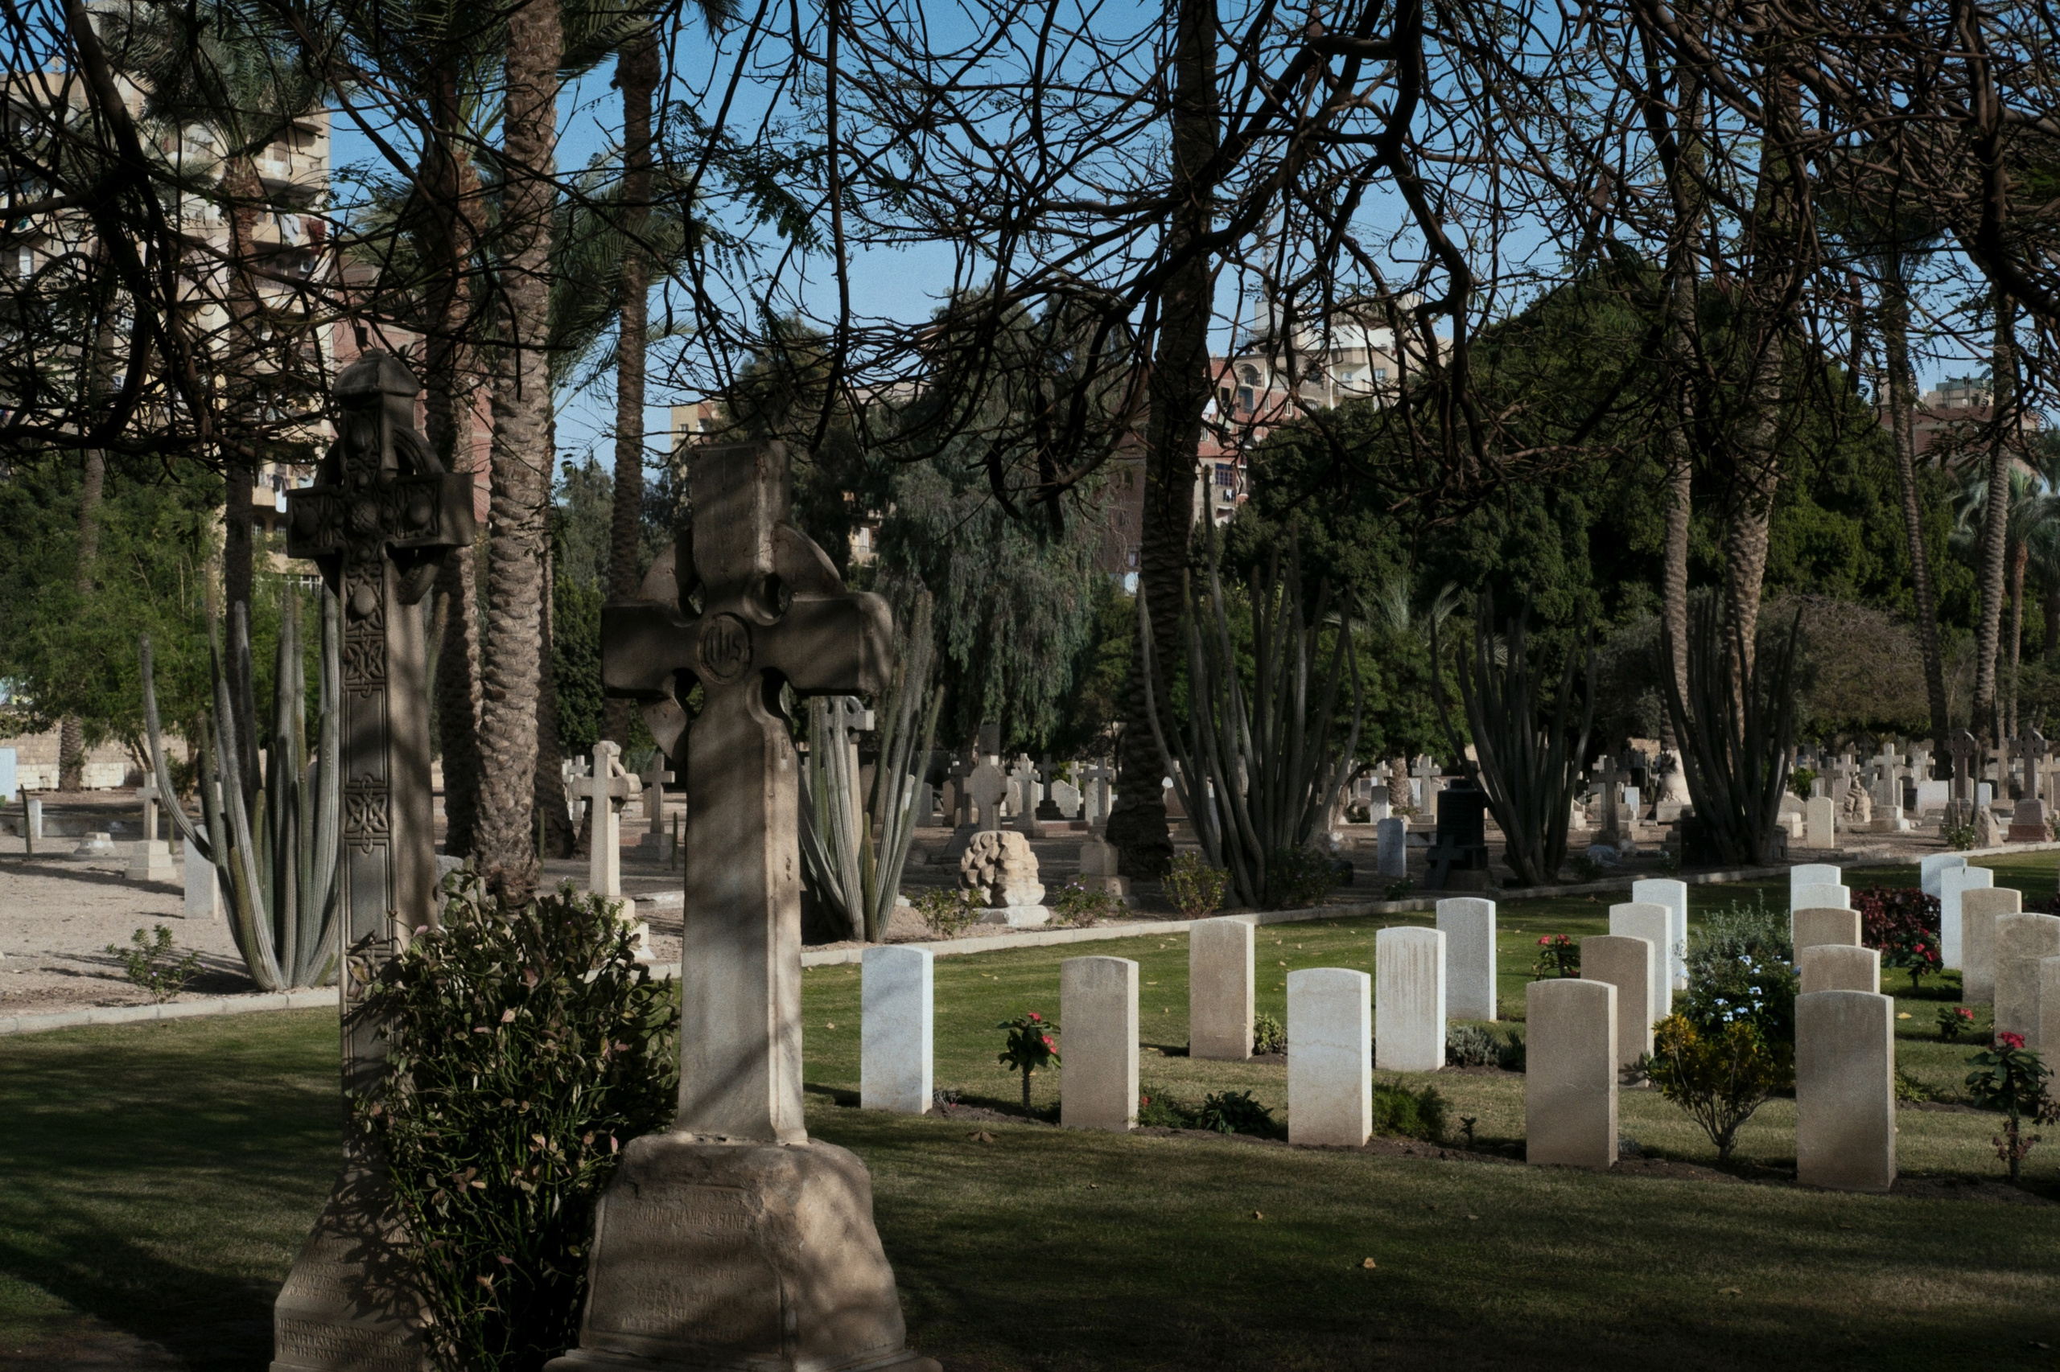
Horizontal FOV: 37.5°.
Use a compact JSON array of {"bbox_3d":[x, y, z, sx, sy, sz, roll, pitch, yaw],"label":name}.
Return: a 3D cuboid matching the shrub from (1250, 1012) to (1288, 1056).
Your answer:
[{"bbox_3d":[1.425,2.055,17.900,0.240,0.271,0.240,0,-1,0],"label":"shrub"}]

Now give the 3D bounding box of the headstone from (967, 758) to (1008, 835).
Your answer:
[{"bbox_3d":[-0.429,1.089,30.500,0.460,0.769,0.160,-1,-1,33],"label":"headstone"}]

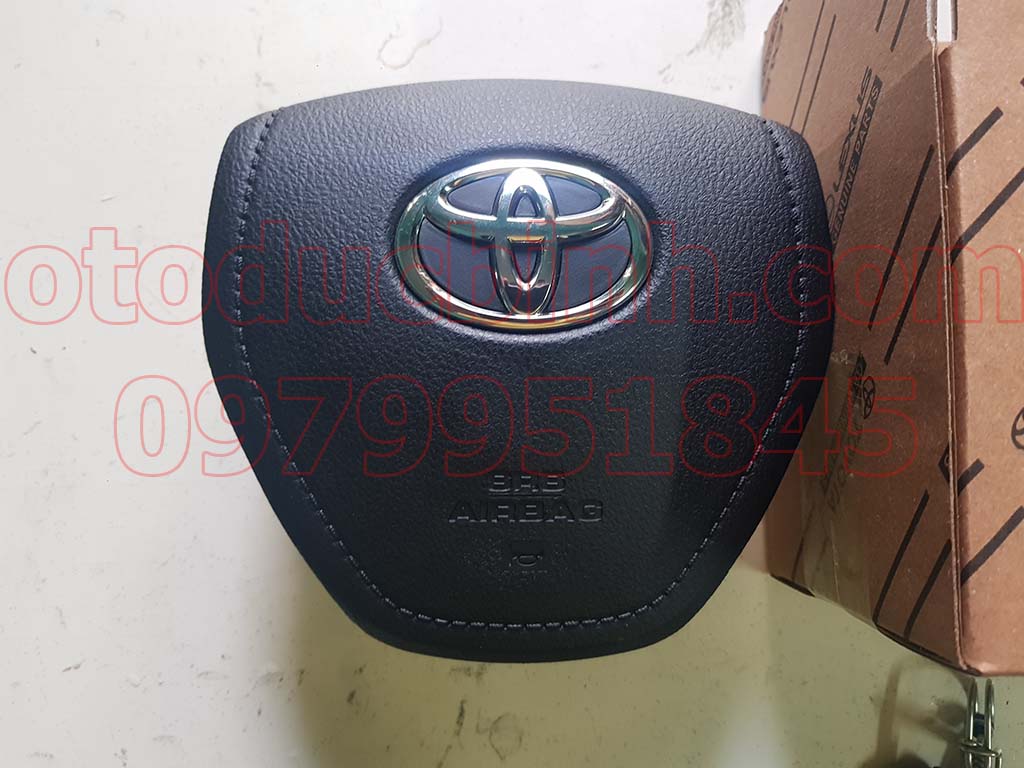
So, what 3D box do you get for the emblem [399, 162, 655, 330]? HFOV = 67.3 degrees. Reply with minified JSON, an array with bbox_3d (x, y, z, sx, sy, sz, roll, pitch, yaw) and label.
[{"bbox_3d":[0.003,-0.037,0.202,0.066,0.008,0.044,-1,87,0],"label":"emblem"}]

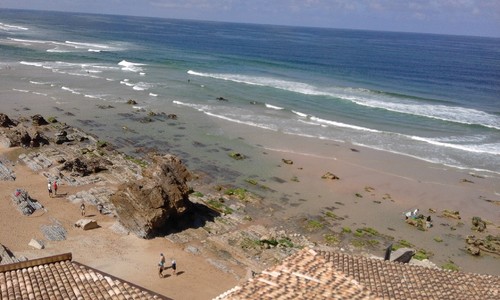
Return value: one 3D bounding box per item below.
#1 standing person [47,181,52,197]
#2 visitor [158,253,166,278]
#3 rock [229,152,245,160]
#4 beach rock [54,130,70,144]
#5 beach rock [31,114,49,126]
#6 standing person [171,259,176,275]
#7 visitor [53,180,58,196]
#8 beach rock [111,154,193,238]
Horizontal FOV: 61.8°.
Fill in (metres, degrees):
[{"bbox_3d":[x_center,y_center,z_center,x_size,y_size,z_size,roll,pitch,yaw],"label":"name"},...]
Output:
[{"bbox_3d":[-22.020,4.401,45.950,0.520,1.740,0.380,-2,18,-17],"label":"standing person"},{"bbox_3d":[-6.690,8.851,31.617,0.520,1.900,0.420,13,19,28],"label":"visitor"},{"bbox_3d":[-2.083,1.022,66.166,2.370,0.590,1.900,3,17,-1],"label":"rock"},{"bbox_3d":[-29.801,-1.960,66.389,1.870,1.700,1.490,-5,19,-25],"label":"beach rock"},{"bbox_3d":[-38.380,-5.425,76.304,2.700,1.580,2.160,-5,19,-25],"label":"beach rock"},{"bbox_3d":[-6.043,9.337,33.266,0.460,1.480,0.360,13,19,28],"label":"standing person"},{"bbox_3d":[-21.613,4.305,46.412,0.500,1.700,0.380,-2,18,-17],"label":"visitor"},{"bbox_3d":[-9.766,3.979,42.005,6.900,6.200,6.900,-12,22,-40],"label":"beach rock"}]

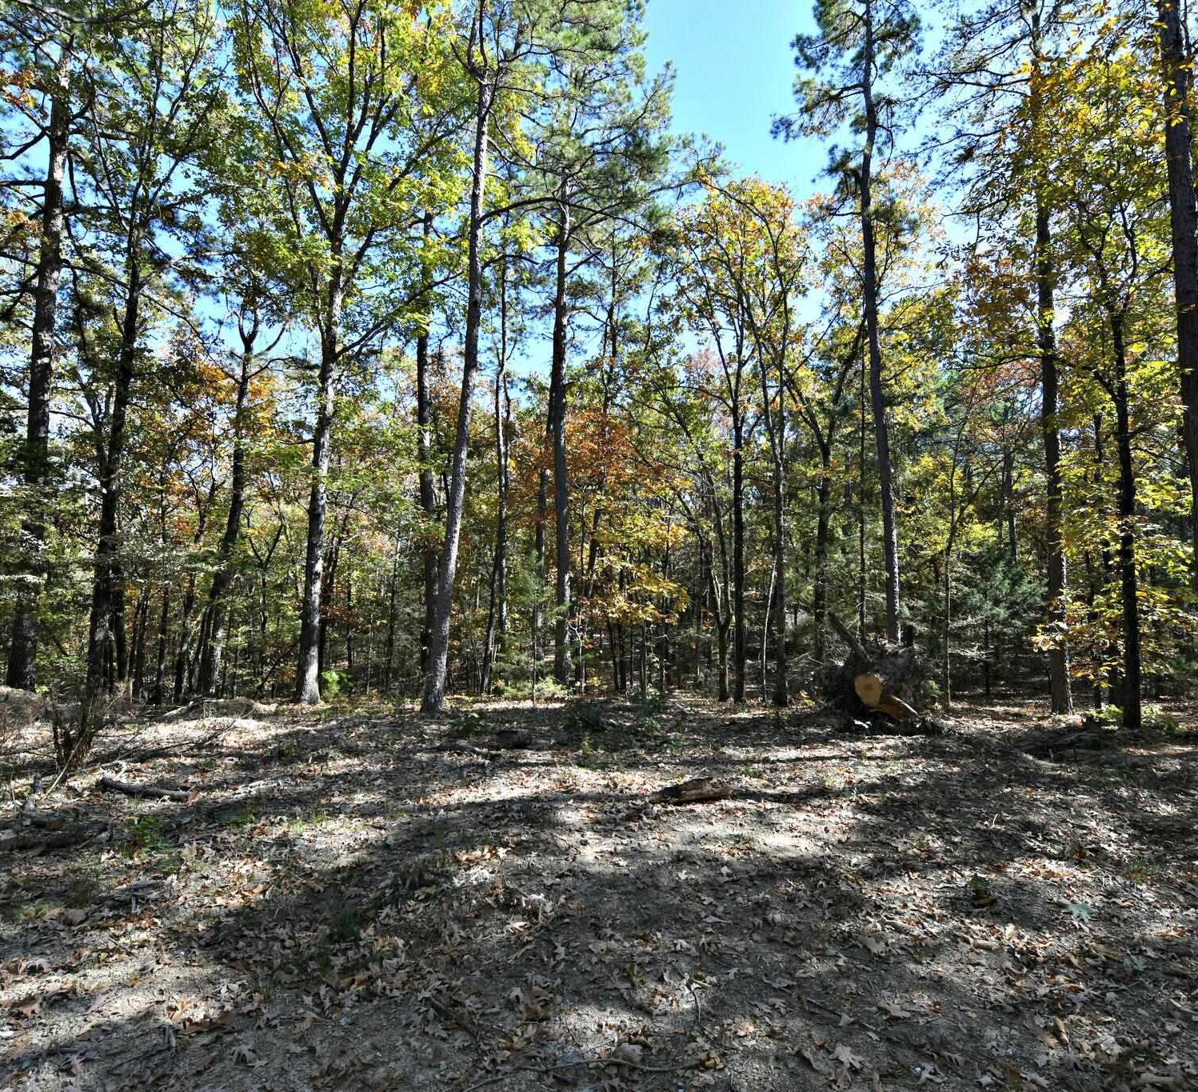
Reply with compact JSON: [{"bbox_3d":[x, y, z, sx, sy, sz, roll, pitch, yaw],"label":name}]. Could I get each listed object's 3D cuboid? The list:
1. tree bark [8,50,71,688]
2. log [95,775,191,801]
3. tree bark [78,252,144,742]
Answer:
[{"bbox_3d":[-9.239,-3.015,10.572,0.340,10.934,0.340,0,-4,0],"label":"tree bark"},{"bbox_3d":[-3.520,1.889,4.925,0.987,0.110,0.140,-1,-4,19],"label":"log"},{"bbox_3d":[-6.175,-0.771,8.108,0.220,6.136,0.210,3,-4,0],"label":"tree bark"}]

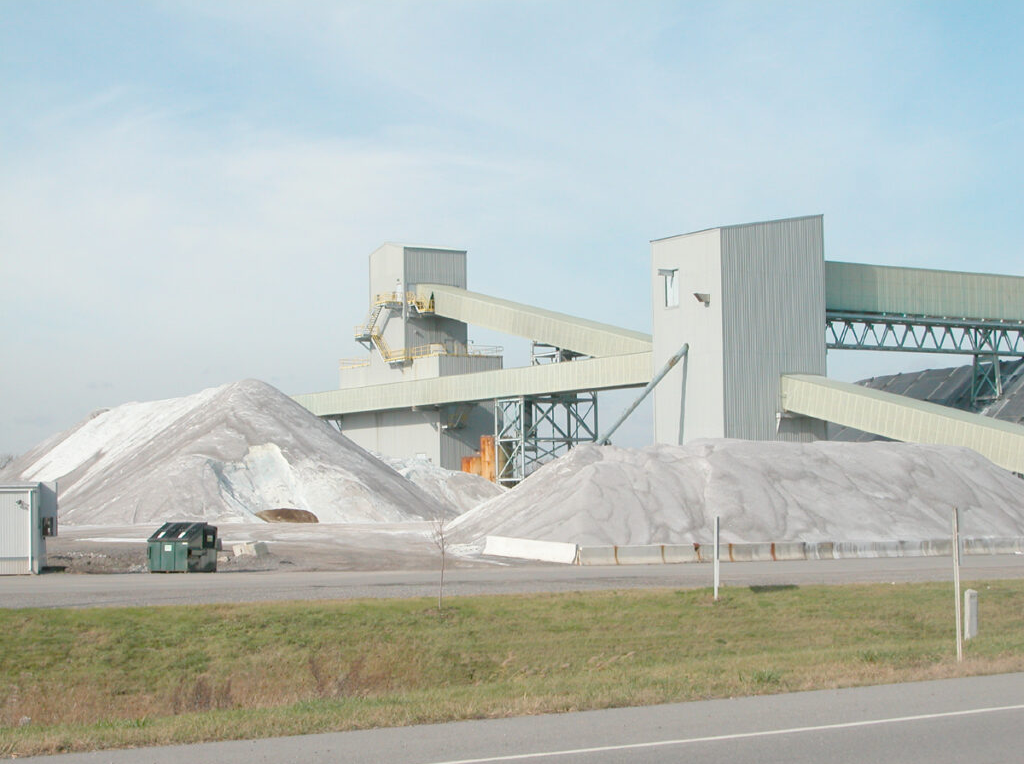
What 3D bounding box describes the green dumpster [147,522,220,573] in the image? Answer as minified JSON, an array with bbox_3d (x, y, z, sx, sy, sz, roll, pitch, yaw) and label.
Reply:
[{"bbox_3d":[-12.282,6.197,70.766,1.980,1.870,1.720,-3,-4,29],"label":"green dumpster"}]

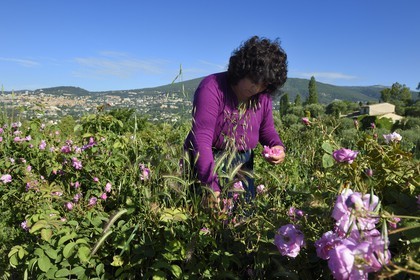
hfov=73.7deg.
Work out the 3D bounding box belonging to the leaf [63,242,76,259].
[{"bbox_3d":[-0.441,0.343,0.877,0.041,0.051,0.012,22,-16,36],"label":"leaf"}]

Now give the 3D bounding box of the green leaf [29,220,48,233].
[{"bbox_3d":[-0.503,0.256,0.820,0.029,0.009,0.053,24,27,20],"label":"green leaf"}]

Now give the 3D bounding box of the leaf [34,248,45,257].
[{"bbox_3d":[-0.538,0.355,0.883,0.035,0.012,0.023,10,50,16],"label":"leaf"}]

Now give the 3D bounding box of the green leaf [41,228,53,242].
[{"bbox_3d":[-0.562,0.329,0.966,0.037,0.043,0.012,-18,-22,-7],"label":"green leaf"}]

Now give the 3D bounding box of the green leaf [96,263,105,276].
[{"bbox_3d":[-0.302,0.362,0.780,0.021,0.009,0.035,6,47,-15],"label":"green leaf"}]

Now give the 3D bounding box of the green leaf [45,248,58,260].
[{"bbox_3d":[-0.500,0.357,0.883,0.059,0.021,0.012,30,-33,10],"label":"green leaf"}]

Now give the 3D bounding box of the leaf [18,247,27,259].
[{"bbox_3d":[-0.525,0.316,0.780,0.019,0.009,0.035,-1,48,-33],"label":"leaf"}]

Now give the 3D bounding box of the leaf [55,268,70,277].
[{"bbox_3d":[-0.442,0.400,0.841,0.043,0.012,0.026,-14,44,-6],"label":"leaf"}]

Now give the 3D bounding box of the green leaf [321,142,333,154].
[{"bbox_3d":[0.379,0.029,0.900,0.043,0.030,0.009,47,7,25],"label":"green leaf"}]

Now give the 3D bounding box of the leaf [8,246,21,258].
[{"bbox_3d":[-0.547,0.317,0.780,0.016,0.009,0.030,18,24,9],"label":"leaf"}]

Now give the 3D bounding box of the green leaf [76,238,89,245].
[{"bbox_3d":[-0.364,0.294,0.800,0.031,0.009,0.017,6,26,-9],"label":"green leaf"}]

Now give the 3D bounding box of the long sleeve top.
[{"bbox_3d":[0.113,-0.037,1.400,0.460,0.560,0.400,-2,17,-24],"label":"long sleeve top"}]

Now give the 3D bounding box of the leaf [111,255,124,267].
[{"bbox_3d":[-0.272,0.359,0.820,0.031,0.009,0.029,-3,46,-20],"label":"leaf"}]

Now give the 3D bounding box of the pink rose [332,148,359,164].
[{"bbox_3d":[0.406,0.050,0.840,0.073,0.045,0.068,2,5,21],"label":"pink rose"}]

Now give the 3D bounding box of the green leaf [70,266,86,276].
[{"bbox_3d":[-0.394,0.394,0.839,0.039,0.012,0.025,-5,45,-14],"label":"green leaf"}]

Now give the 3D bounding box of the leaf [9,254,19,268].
[{"bbox_3d":[-0.631,0.392,0.902,0.018,0.041,0.012,-31,-28,-19],"label":"leaf"}]

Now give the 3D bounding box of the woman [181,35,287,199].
[{"bbox_3d":[0.125,0.135,1.530,0.580,1.330,0.550,-2,6,-25],"label":"woman"}]

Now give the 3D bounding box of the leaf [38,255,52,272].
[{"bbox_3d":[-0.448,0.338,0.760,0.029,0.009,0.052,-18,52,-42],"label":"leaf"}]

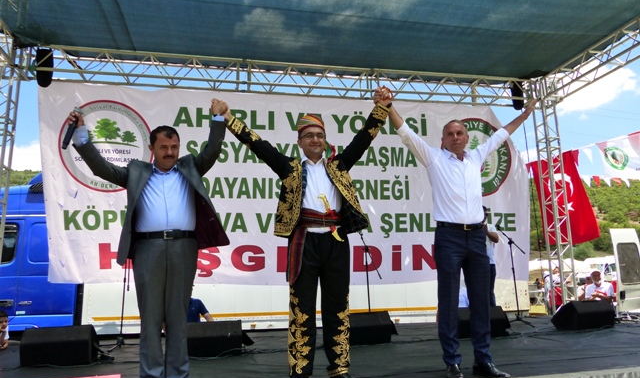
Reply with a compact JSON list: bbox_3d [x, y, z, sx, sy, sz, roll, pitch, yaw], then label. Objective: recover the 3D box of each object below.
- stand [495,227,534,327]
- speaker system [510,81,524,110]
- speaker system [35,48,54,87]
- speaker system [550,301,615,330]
[{"bbox_3d":[2.368,1.062,5.644,0.460,1.150,0.420,-9,-12,36],"label":"stand"},{"bbox_3d":[3.435,-1.617,8.018,0.210,0.440,0.230,-3,-11,6],"label":"speaker system"},{"bbox_3d":[-3.687,-1.637,6.204,0.190,0.500,0.200,1,-10,-13],"label":"speaker system"},{"bbox_3d":[3.024,1.424,5.310,0.560,0.310,0.420,1,-10,-16],"label":"speaker system"}]

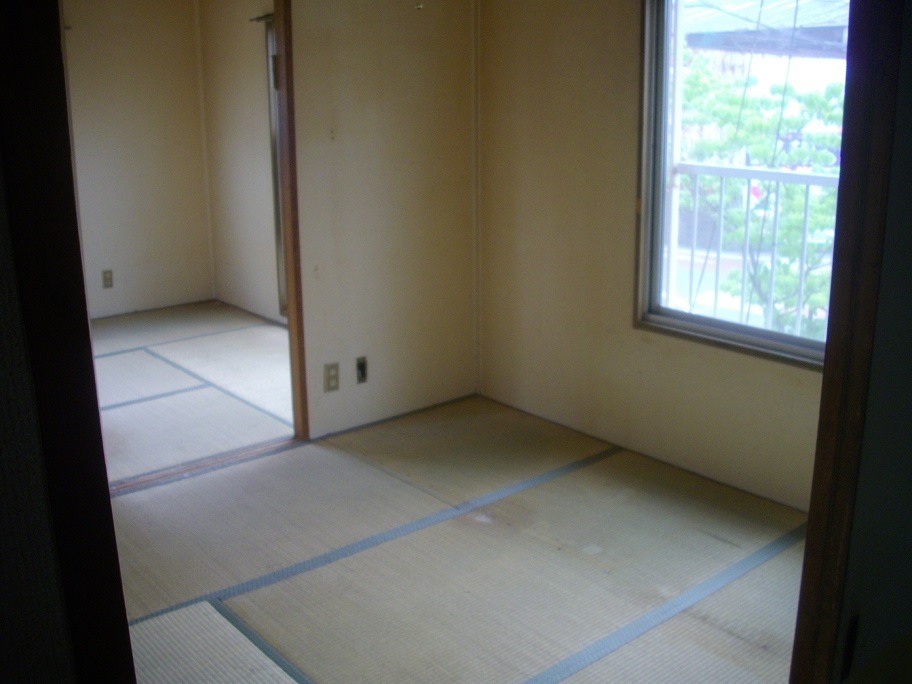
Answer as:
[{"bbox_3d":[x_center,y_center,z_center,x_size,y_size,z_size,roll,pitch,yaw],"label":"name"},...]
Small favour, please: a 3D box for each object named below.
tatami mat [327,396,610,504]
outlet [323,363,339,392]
[{"bbox_3d":[0.056,0.444,4.004,0.855,0.050,0.870,-14,21,-39],"label":"tatami mat"},{"bbox_3d":[-0.509,0.148,4.007,0.070,0.120,0.012,-14,21,-39],"label":"outlet"}]

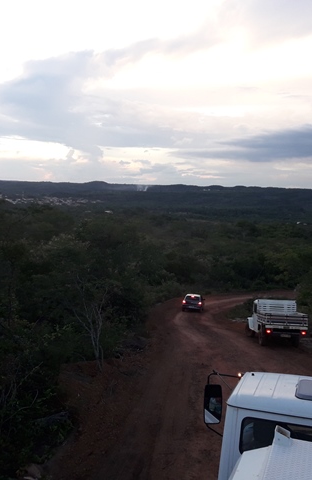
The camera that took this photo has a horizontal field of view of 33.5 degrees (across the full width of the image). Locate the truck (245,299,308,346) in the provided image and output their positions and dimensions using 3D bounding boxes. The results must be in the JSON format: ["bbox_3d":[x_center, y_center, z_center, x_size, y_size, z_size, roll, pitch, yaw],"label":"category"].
[{"bbox_3d":[5.320,3.680,23.500,1.780,1.950,4.850,2,-5,0],"label":"truck"}]

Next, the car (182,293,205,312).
[{"bbox_3d":[3.200,5.250,43.600,1.680,1.450,3.950,4,-1,9],"label":"car"}]

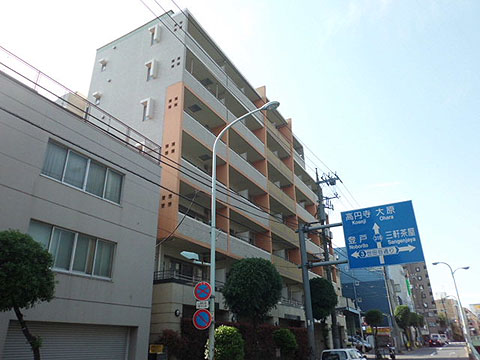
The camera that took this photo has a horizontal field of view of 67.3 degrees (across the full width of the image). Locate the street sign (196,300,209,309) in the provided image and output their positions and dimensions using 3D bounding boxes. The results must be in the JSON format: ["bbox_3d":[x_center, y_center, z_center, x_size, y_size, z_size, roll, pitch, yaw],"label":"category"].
[{"bbox_3d":[-1.214,4.051,11.674,0.410,0.220,0.040,-5,-25,9],"label":"street sign"}]

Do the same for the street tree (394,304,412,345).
[{"bbox_3d":[20.793,18.536,45.126,2.100,5.350,2.100,-15,-28,27],"label":"street tree"}]

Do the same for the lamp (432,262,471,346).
[{"bbox_3d":[24.115,13.748,39.329,3.500,9.900,0.450,-15,-28,27],"label":"lamp"}]

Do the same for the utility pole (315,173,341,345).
[{"bbox_3d":[6.372,5.336,23.967,1.500,13.500,0.800,-15,-28,27],"label":"utility pole"}]

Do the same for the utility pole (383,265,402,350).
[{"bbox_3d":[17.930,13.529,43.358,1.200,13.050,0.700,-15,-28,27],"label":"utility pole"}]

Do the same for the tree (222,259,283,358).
[{"bbox_3d":[0.479,5.403,13.580,2.300,4.850,2.300,-1,-25,0],"label":"tree"}]

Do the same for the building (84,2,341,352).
[{"bbox_3d":[-0.204,4.047,30.242,8.800,21.400,26.200,-15,-28,27],"label":"building"}]

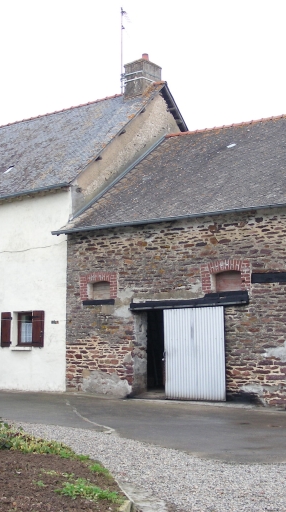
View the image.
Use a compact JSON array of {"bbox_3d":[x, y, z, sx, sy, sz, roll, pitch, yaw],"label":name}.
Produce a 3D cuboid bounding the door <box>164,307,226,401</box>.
[{"bbox_3d":[1.156,2.187,16.692,1.530,2.020,0.060,-5,-10,34],"label":"door"}]

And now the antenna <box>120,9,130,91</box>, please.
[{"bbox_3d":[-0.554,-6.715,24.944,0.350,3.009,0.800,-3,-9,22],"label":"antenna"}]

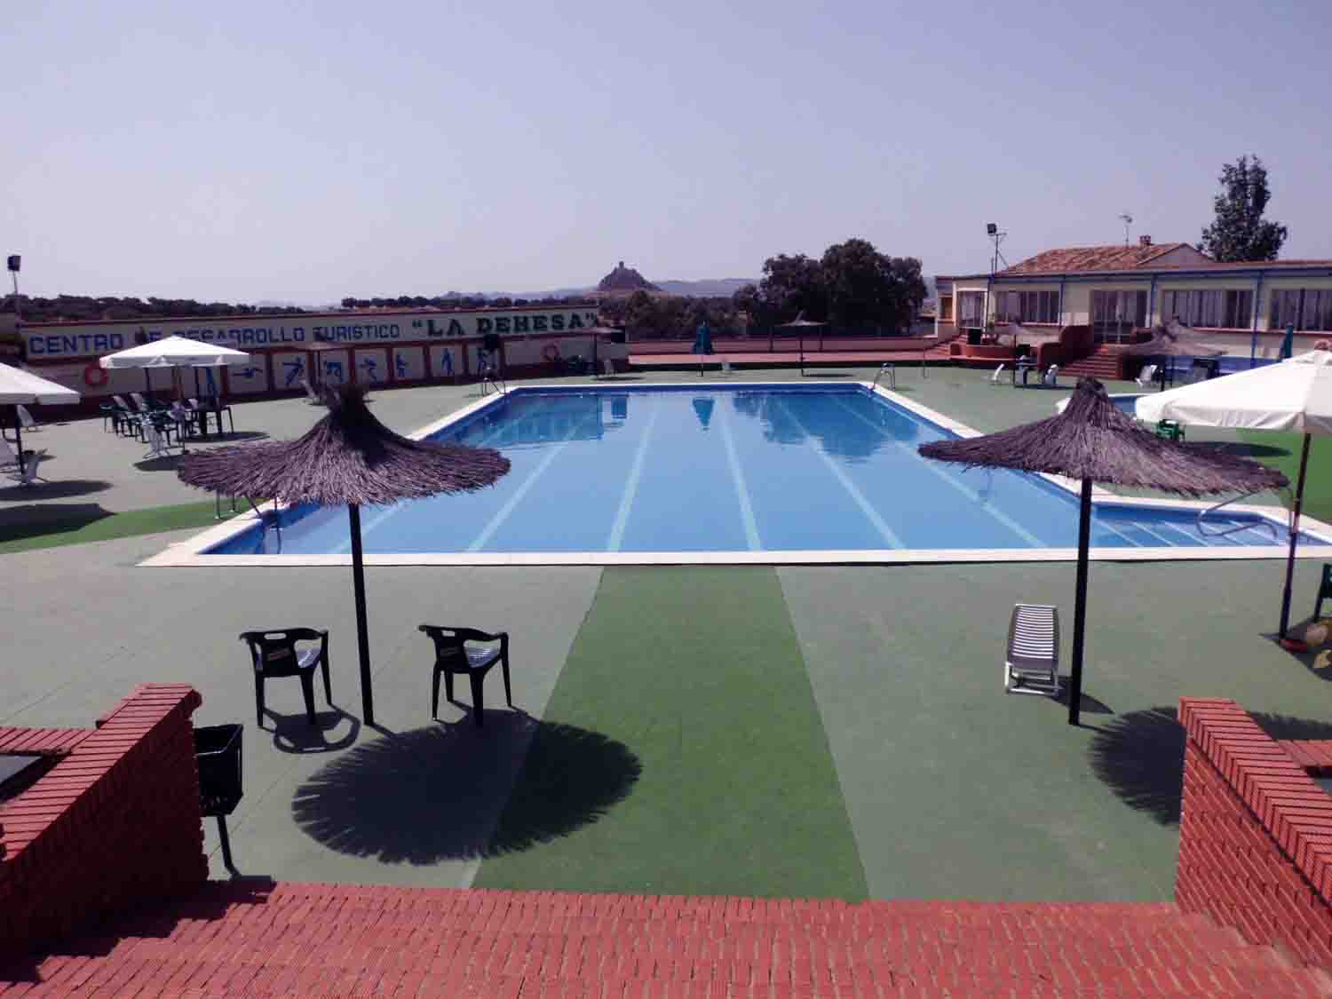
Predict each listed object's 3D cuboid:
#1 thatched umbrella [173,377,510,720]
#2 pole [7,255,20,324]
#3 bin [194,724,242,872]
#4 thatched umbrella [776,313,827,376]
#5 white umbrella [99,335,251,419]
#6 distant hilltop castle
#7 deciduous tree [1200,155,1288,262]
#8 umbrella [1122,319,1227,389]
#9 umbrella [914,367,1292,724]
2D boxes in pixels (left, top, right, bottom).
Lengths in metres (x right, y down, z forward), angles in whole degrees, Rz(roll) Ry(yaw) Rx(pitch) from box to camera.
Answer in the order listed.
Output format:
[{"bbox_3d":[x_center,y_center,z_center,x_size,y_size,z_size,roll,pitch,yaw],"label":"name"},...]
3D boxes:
[{"bbox_3d":[-2.309,0.448,7.331,2.360,2.560,2.360,-1,11,2],"label":"thatched umbrella"},{"bbox_3d":[-17.879,-4.464,27.940,0.400,4.600,0.400,3,12,19],"label":"pole"},{"bbox_3d":[-2.516,1.691,5.567,0.330,0.830,0.340,-2,11,-7],"label":"bin"},{"bbox_3d":[5.484,-6.232,40.301,2.200,2.500,2.200,-1,11,2],"label":"thatched umbrella"},{"bbox_3d":[-10.562,-2.290,21.713,3.250,2.550,3.250,-1,11,2],"label":"white umbrella"},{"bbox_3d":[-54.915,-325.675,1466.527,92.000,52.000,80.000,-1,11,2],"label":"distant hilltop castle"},{"bbox_3d":[31.942,-13.726,55.579,5.100,10.390,5.100,-1,11,2],"label":"deciduous tree"},{"bbox_3d":[10.601,-2.476,21.047,2.300,2.520,2.300,-1,11,2],"label":"umbrella"},{"bbox_3d":[3.071,0.410,7.123,2.500,2.550,2.420,-1,11,2],"label":"umbrella"}]

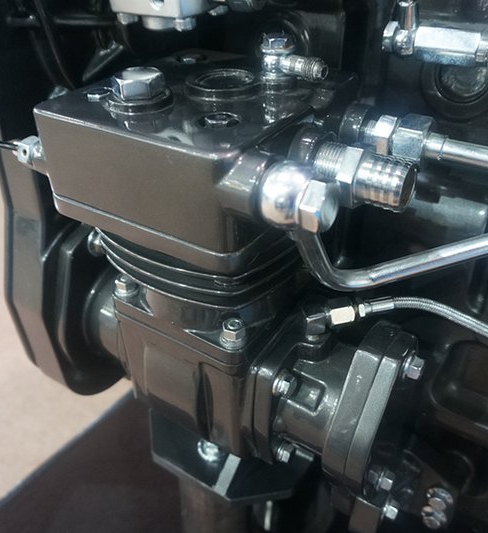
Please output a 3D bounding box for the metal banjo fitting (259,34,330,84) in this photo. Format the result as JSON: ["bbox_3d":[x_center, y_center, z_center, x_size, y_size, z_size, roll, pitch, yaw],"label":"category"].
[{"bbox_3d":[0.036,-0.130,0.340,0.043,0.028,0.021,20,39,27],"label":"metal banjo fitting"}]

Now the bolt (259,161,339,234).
[{"bbox_3d":[0.026,-0.033,0.262,0.040,0.031,0.030,20,39,27],"label":"bolt"}]

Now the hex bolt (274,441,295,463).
[{"bbox_3d":[0.029,0.136,0.388,0.010,0.016,0.016,20,39,27],"label":"hex bolt"}]

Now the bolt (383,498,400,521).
[{"bbox_3d":[0.115,0.191,0.417,0.009,0.015,0.015,20,41,27],"label":"bolt"}]

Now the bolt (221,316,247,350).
[{"bbox_3d":[-0.007,0.044,0.350,0.017,0.017,0.017,20,41,27],"label":"bolt"}]

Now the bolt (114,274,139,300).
[{"bbox_3d":[-0.088,0.013,0.397,0.017,0.016,0.017,20,41,27],"label":"bolt"}]

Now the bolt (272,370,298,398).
[{"bbox_3d":[0.028,0.080,0.354,0.012,0.017,0.017,20,41,27],"label":"bolt"}]

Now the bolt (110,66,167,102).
[{"bbox_3d":[-0.066,-0.117,0.337,0.035,0.013,0.031,1,36,2],"label":"bolt"}]

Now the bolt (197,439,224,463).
[{"bbox_3d":[-0.025,0.137,0.401,0.019,0.009,0.019,20,39,27],"label":"bolt"}]

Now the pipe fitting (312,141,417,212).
[{"bbox_3d":[0.072,-0.056,0.324,0.059,0.034,0.033,20,41,27],"label":"pipe fitting"}]

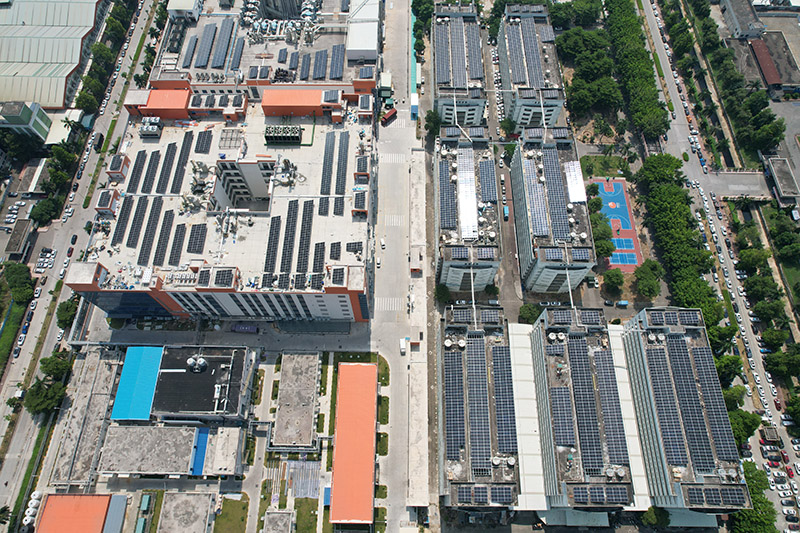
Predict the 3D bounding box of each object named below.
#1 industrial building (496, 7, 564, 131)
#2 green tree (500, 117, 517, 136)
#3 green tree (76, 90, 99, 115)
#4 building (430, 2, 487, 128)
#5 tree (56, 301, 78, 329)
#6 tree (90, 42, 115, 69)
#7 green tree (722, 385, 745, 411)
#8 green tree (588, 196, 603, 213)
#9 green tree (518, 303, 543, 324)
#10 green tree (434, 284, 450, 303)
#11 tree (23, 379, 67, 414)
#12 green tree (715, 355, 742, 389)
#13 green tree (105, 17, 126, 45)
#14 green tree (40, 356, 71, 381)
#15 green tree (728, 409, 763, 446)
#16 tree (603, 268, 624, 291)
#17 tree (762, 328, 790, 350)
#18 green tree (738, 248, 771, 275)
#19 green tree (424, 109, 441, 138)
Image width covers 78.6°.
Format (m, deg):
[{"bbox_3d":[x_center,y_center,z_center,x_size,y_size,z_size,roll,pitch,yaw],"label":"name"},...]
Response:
[{"bbox_3d":[72.949,-113.066,277.442,24.530,25.000,73.350,0,64,0],"label":"industrial building"},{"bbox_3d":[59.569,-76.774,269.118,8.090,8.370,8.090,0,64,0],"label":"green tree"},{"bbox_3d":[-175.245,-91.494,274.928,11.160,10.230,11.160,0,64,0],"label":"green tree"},{"bbox_3d":[32.229,-113.039,277.382,25.030,25.000,73.330,0,64,0],"label":"building"},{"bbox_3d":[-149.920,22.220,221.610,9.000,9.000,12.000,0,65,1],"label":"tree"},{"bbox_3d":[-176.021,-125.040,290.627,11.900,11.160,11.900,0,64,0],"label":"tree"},{"bbox_3d":[137.950,54.770,203.400,9.800,8.800,10.200,0,65,1],"label":"green tree"},{"bbox_3d":[97.980,-30.610,245.730,7.000,6.500,7.800,0,65,1],"label":"green tree"},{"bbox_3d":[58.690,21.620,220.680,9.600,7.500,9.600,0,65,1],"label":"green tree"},{"bbox_3d":[19.700,12.790,225.270,6.600,7.500,7.200,0,65,1],"label":"green tree"},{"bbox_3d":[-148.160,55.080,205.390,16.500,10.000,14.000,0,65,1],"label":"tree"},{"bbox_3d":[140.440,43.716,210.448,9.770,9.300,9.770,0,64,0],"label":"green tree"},{"bbox_3d":[-173.430,-144.600,299.910,12.000,11.500,13.500,0,65,1],"label":"green tree"},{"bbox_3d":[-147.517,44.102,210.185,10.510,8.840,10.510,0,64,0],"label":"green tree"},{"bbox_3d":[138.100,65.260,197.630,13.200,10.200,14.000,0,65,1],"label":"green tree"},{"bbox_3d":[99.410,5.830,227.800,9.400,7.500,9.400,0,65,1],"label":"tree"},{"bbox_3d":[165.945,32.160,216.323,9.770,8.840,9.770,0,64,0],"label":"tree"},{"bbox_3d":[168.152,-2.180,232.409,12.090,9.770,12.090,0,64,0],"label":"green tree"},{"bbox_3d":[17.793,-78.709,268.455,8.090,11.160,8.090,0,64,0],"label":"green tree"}]

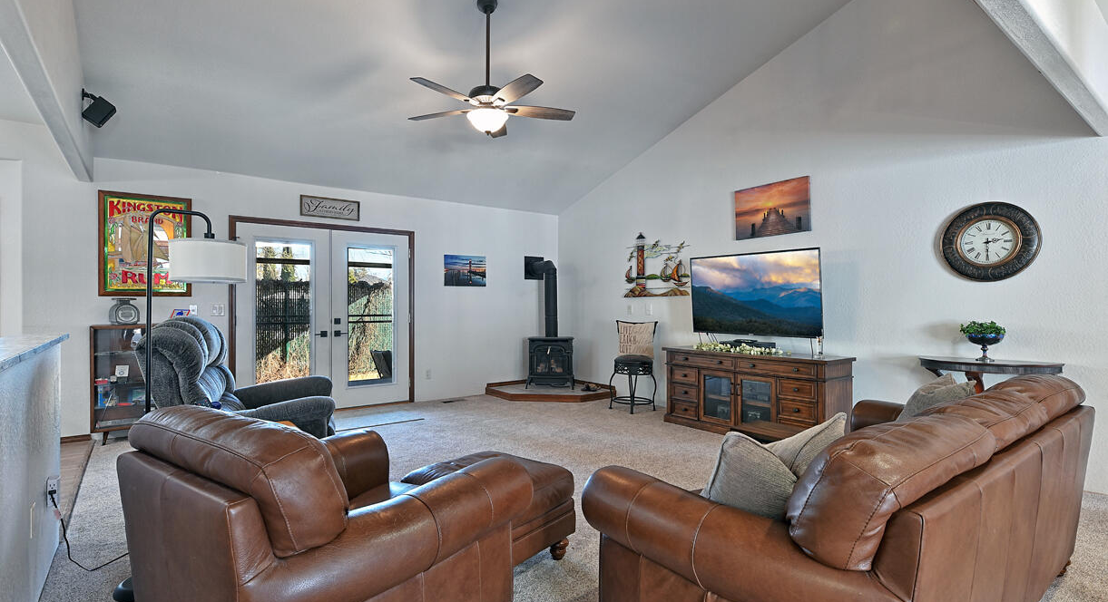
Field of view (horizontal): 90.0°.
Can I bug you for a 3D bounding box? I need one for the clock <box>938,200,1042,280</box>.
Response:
[{"bbox_3d":[3.216,-0.437,4.104,0.060,0.588,0.588,0,0,-38],"label":"clock"}]

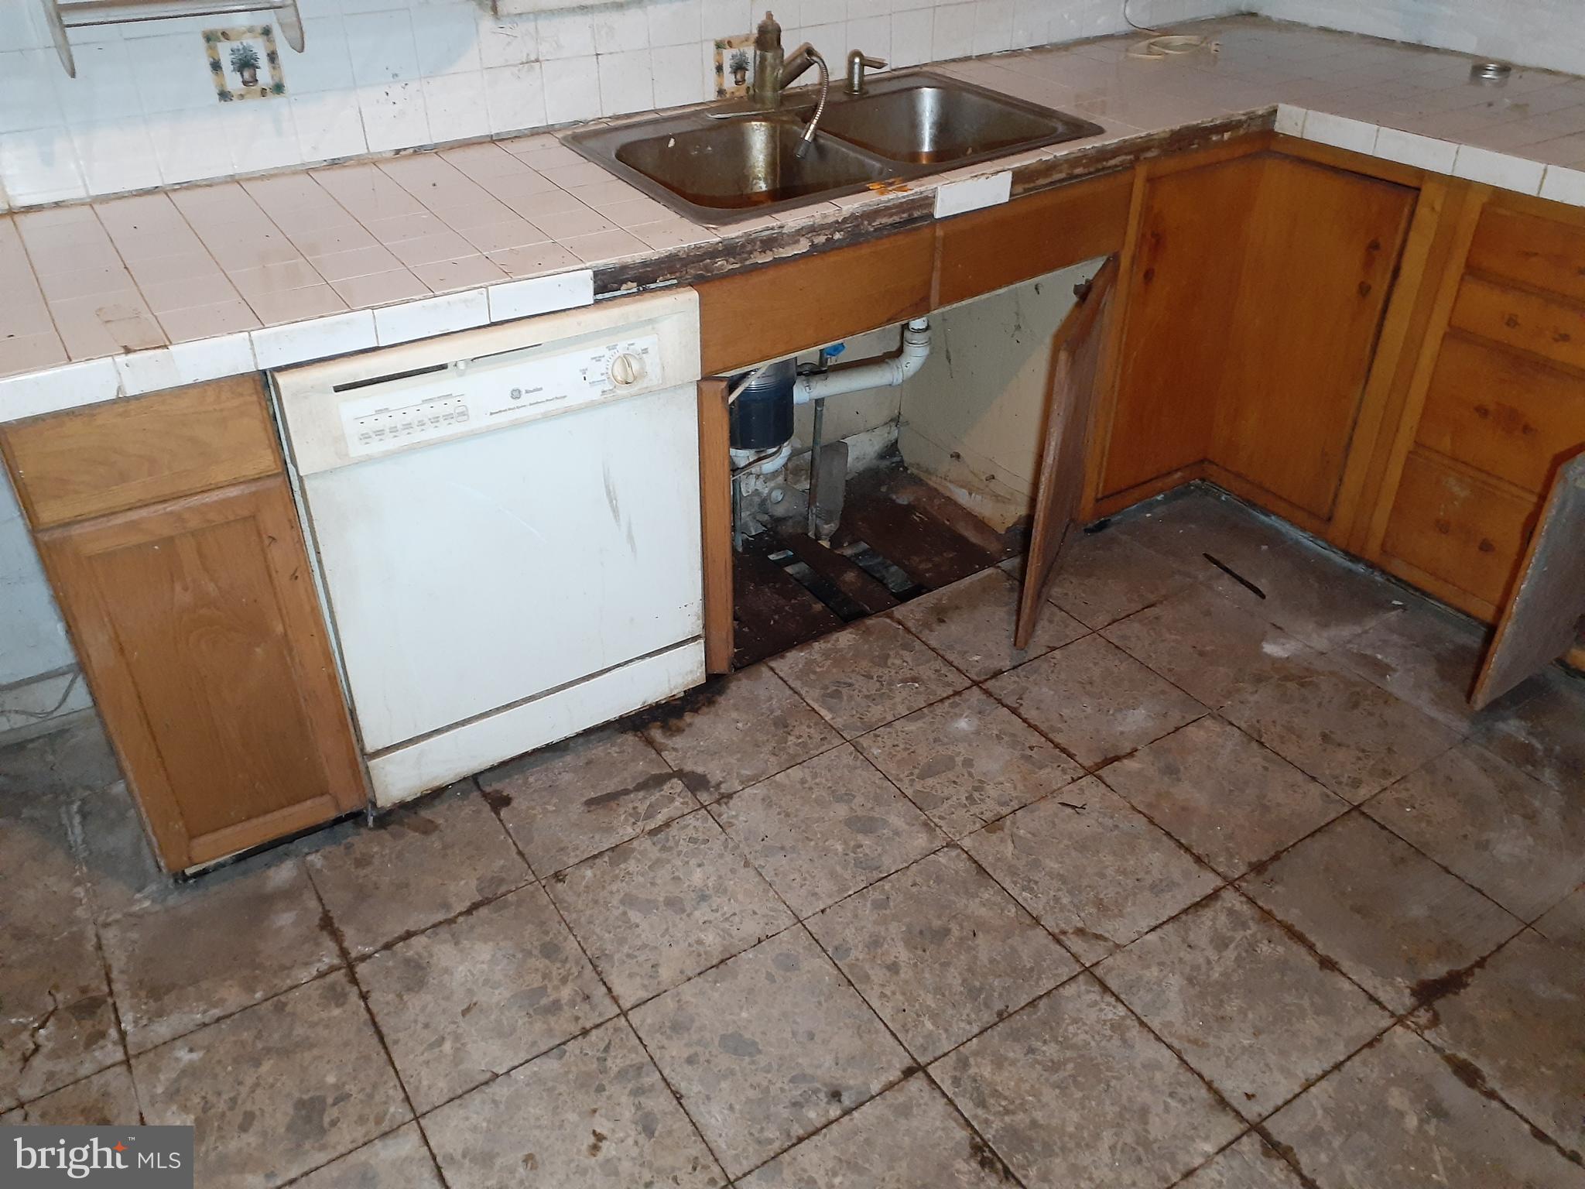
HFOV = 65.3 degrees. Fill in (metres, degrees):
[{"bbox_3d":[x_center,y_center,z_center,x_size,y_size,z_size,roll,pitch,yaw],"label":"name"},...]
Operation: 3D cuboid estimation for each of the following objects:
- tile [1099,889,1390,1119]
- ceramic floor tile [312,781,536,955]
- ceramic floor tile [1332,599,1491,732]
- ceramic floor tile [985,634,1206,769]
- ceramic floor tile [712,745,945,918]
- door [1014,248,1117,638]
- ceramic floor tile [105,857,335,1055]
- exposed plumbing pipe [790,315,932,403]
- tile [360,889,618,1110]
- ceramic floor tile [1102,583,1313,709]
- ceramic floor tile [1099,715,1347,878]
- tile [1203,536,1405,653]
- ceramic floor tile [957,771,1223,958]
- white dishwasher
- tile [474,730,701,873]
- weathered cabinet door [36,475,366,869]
[{"bbox_3d":[0.618,0.554,1.707,0.287,0.010,0.289,-21,38,-25],"label":"tile"},{"bbox_3d":[-0.605,0.433,1.991,0.292,0.011,0.279,-20,38,-26],"label":"ceramic floor tile"},{"bbox_3d":[1.265,0.150,2.412,0.303,0.011,0.303,-20,38,-26],"label":"ceramic floor tile"},{"bbox_3d":[0.565,0.197,2.310,0.292,0.011,0.292,-20,38,-26],"label":"ceramic floor tile"},{"bbox_3d":[0.061,0.390,2.079,0.303,0.011,0.303,-20,38,-26],"label":"ceramic floor tile"},{"bbox_3d":[0.529,-0.278,2.373,0.020,0.602,0.494,12,36,21],"label":"door"},{"bbox_3d":[-0.874,0.530,1.889,0.303,0.011,0.303,-20,38,-26],"label":"ceramic floor tile"},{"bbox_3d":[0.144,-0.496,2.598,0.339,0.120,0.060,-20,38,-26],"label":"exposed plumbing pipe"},{"bbox_3d":[-0.436,0.561,1.754,0.287,0.010,0.289,-21,38,-25],"label":"tile"},{"bbox_3d":[0.818,0.104,2.442,0.292,0.011,0.292,-20,38,-26],"label":"ceramic floor tile"},{"bbox_3d":[0.744,0.341,2.137,0.303,0.011,0.303,-20,38,-26],"label":"ceramic floor tile"},{"bbox_3d":[1.068,0.011,2.573,0.292,0.011,0.292,-20,38,-26],"label":"tile"},{"bbox_3d":[0.483,0.437,1.999,0.303,0.011,0.303,-20,38,-26],"label":"ceramic floor tile"},{"bbox_3d":[-0.563,-0.172,2.130,0.607,0.810,0.610,-19,39,-27],"label":"white dishwasher"},{"bbox_3d":[-0.347,0.333,2.089,0.287,0.010,0.289,-21,38,-25],"label":"tile"},{"bbox_3d":[-0.848,0.133,1.834,0.307,0.622,0.020,-16,37,-23],"label":"weathered cabinet door"}]

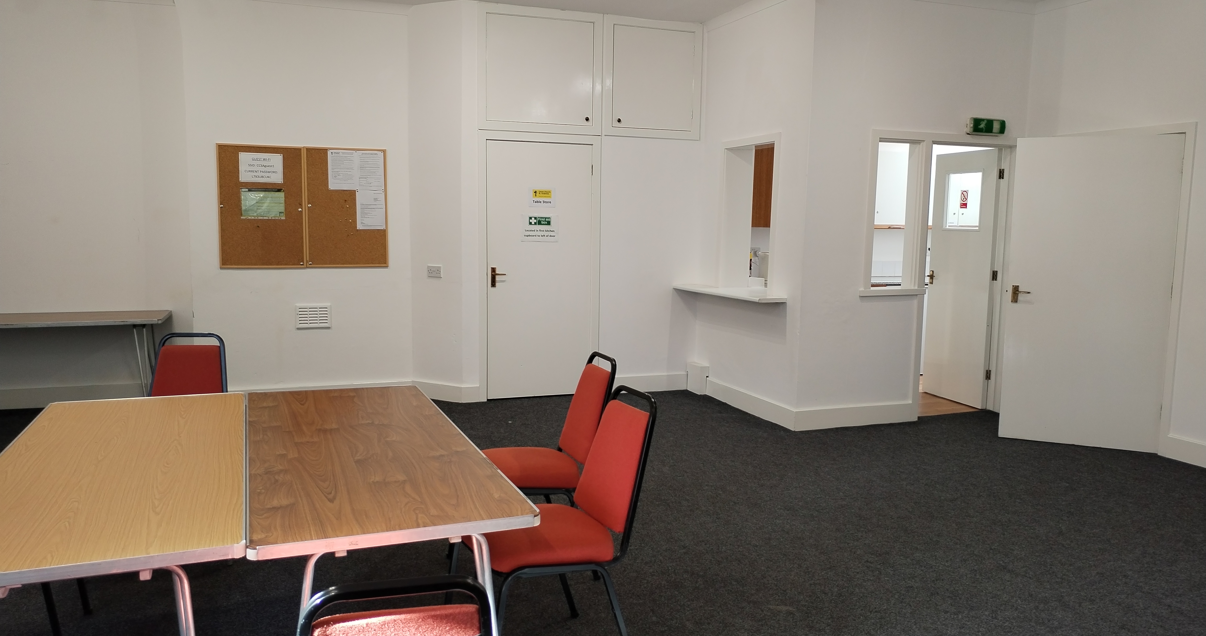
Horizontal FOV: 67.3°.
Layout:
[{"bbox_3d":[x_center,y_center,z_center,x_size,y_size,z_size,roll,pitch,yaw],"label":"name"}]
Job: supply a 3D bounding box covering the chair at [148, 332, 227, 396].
[{"bbox_3d":[-1.950,0.540,4.113,0.450,0.885,0.600,0,7,-5],"label":"chair"}]

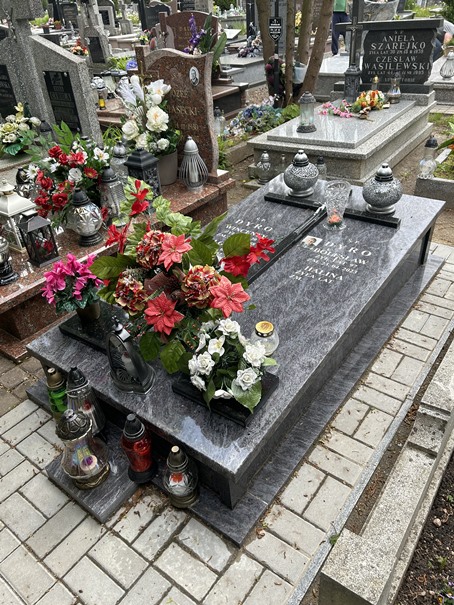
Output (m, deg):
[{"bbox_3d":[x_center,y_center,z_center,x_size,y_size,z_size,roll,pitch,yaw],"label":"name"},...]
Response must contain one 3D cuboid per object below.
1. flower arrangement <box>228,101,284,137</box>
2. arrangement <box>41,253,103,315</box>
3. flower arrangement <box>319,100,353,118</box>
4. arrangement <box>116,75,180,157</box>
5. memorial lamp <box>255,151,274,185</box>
[{"bbox_3d":[0.344,-2.199,5.417,0.446,0.275,0.902,20,40,32],"label":"flower arrangement"},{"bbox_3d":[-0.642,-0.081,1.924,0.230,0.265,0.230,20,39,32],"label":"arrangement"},{"bbox_3d":[1.276,-2.204,5.186,0.440,0.110,0.380,20,39,32],"label":"flower arrangement"},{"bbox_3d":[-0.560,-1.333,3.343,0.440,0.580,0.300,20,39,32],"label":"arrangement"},{"bbox_3d":[0.329,-1.212,4.061,0.138,0.268,0.138,20,40,32],"label":"memorial lamp"}]

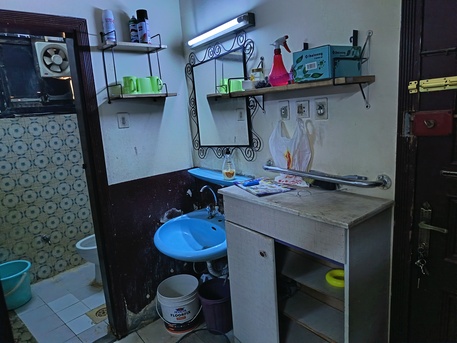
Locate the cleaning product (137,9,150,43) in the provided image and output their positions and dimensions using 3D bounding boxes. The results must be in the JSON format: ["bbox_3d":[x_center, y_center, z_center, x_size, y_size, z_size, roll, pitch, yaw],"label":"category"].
[{"bbox_3d":[-0.528,-0.890,1.992,0.067,0.211,0.067,-3,11,5],"label":"cleaning product"}]

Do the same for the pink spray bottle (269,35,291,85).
[{"bbox_3d":[0.242,-0.500,1.465,0.100,0.222,0.108,-3,11,1],"label":"pink spray bottle"}]

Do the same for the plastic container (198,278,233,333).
[{"bbox_3d":[-0.057,0.946,2.216,0.280,0.284,0.280,-4,11,-3],"label":"plastic container"}]

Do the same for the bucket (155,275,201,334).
[{"bbox_3d":[-0.357,0.984,2.333,0.310,0.305,0.310,-6,11,-11],"label":"bucket"}]

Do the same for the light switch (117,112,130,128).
[{"bbox_3d":[-0.667,-0.324,2.018,0.075,0.092,0.012,-12,14,-38],"label":"light switch"}]

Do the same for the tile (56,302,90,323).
[{"bbox_3d":[-1.253,1.139,2.565,0.195,0.010,0.195,6,14,42],"label":"tile"}]

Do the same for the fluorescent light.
[{"bbox_3d":[-0.071,-0.822,1.872,0.075,0.068,0.585,-12,14,-38],"label":"fluorescent light"}]

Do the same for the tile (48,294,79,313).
[{"bbox_3d":[-1.401,1.123,2.700,0.195,0.010,0.195,6,14,42],"label":"tile"}]

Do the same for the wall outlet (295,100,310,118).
[{"bbox_3d":[0.373,-0.310,1.587,0.018,0.088,0.083,-12,14,-38],"label":"wall outlet"}]

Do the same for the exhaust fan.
[{"bbox_3d":[-1.682,-1.083,3.104,0.310,0.305,0.120,-14,15,-42],"label":"exhaust fan"}]

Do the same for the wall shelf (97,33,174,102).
[{"bbox_3d":[-0.561,-0.661,2.025,0.400,0.420,0.205,-12,14,-38],"label":"wall shelf"}]

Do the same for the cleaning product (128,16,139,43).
[{"bbox_3d":[-0.567,-0.854,1.923,0.058,0.166,0.058,-6,11,-14],"label":"cleaning product"}]

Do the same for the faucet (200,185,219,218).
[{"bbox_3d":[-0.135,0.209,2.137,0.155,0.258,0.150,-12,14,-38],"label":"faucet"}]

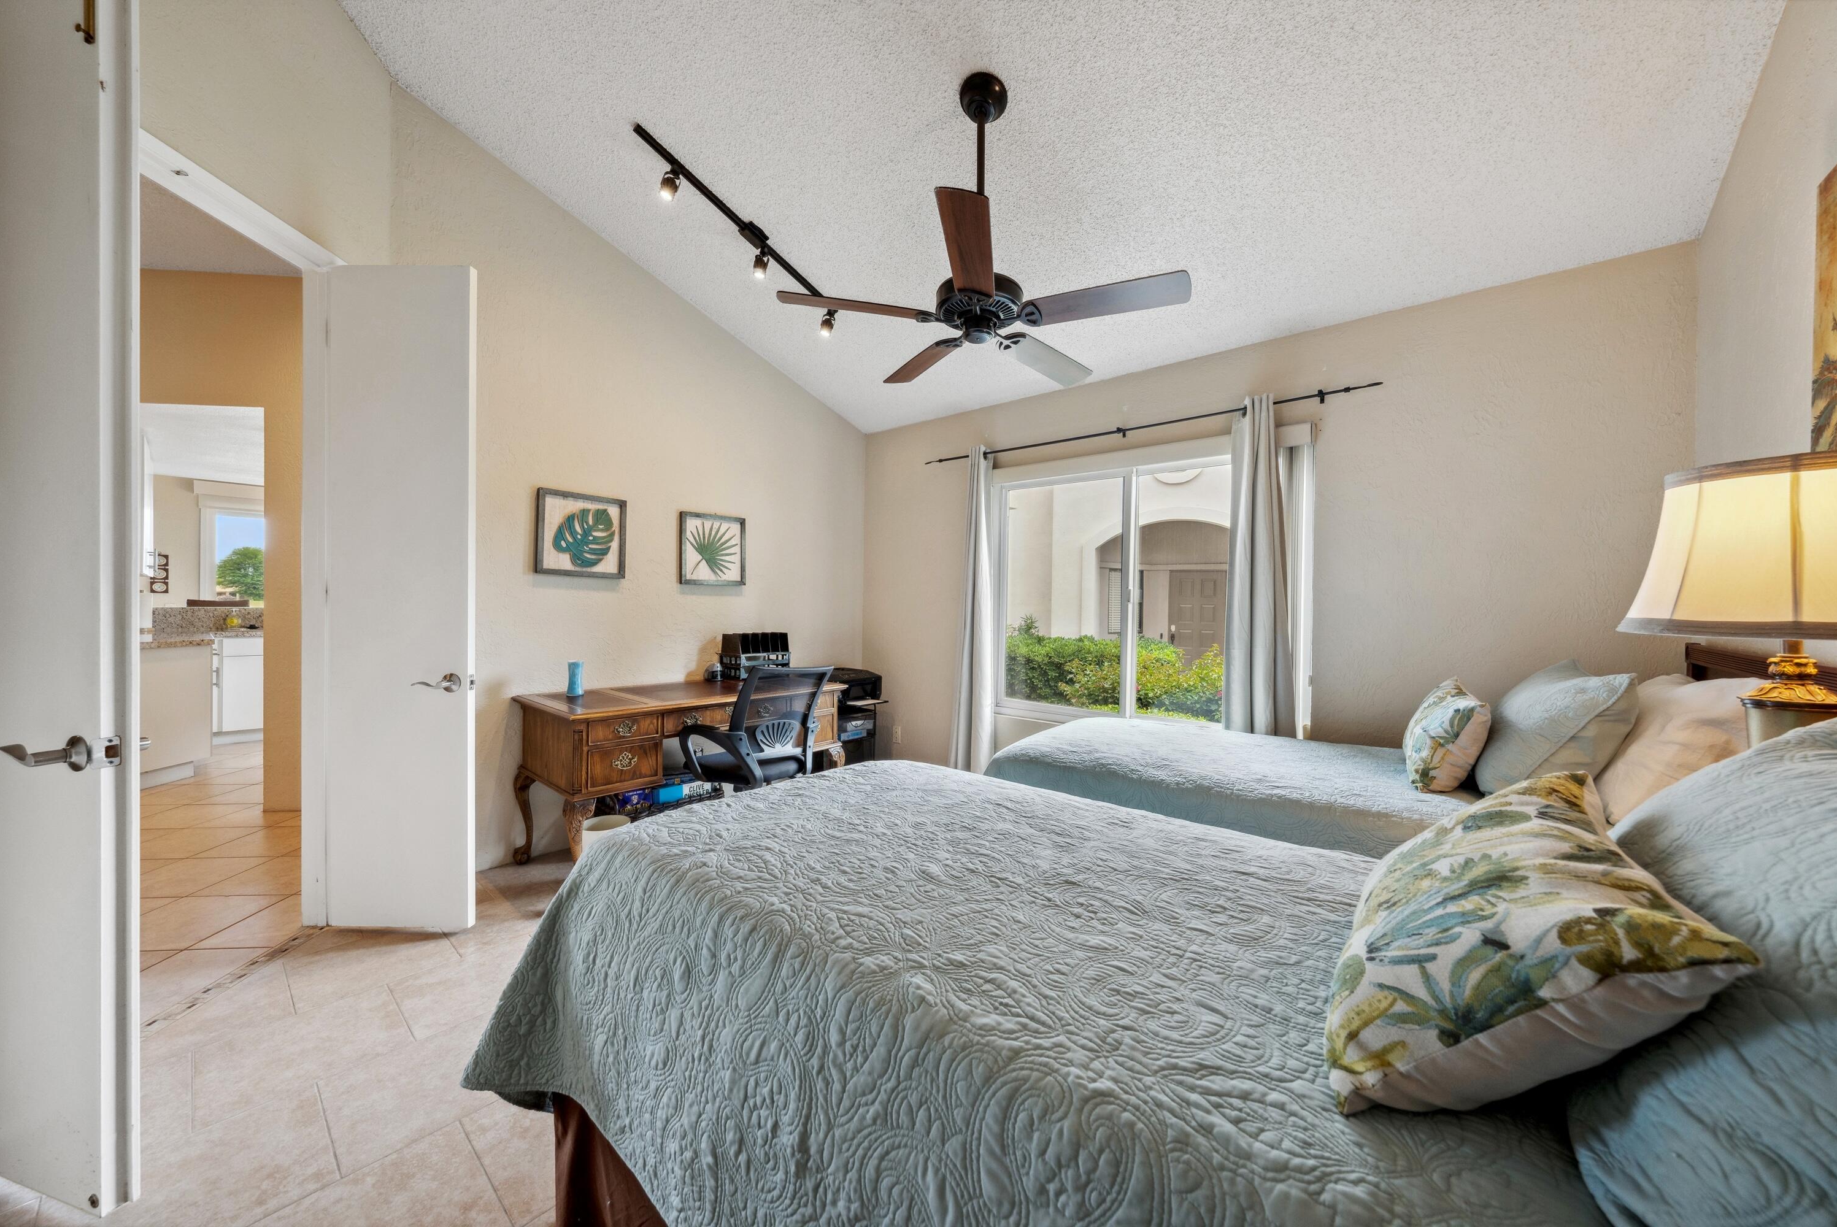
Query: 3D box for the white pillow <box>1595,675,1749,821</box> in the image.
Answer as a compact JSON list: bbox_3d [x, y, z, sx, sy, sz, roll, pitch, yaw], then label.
[{"bbox_3d":[2.085,0.365,1.722,0.170,0.440,0.640,39,22,30],"label":"white pillow"}]

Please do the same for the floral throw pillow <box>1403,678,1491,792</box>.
[{"bbox_3d":[1.711,0.400,2.007,0.140,0.330,0.390,30,21,24],"label":"floral throw pillow"}]

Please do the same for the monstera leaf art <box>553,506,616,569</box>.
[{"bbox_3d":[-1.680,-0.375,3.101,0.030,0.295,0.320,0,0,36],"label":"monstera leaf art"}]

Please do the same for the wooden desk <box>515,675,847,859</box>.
[{"bbox_3d":[-1.119,0.777,3.034,0.810,0.782,1.360,0,0,43],"label":"wooden desk"}]

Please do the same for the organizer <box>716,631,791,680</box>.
[{"bbox_3d":[-0.998,0.257,3.773,0.220,0.265,0.350,0,0,40],"label":"organizer"}]

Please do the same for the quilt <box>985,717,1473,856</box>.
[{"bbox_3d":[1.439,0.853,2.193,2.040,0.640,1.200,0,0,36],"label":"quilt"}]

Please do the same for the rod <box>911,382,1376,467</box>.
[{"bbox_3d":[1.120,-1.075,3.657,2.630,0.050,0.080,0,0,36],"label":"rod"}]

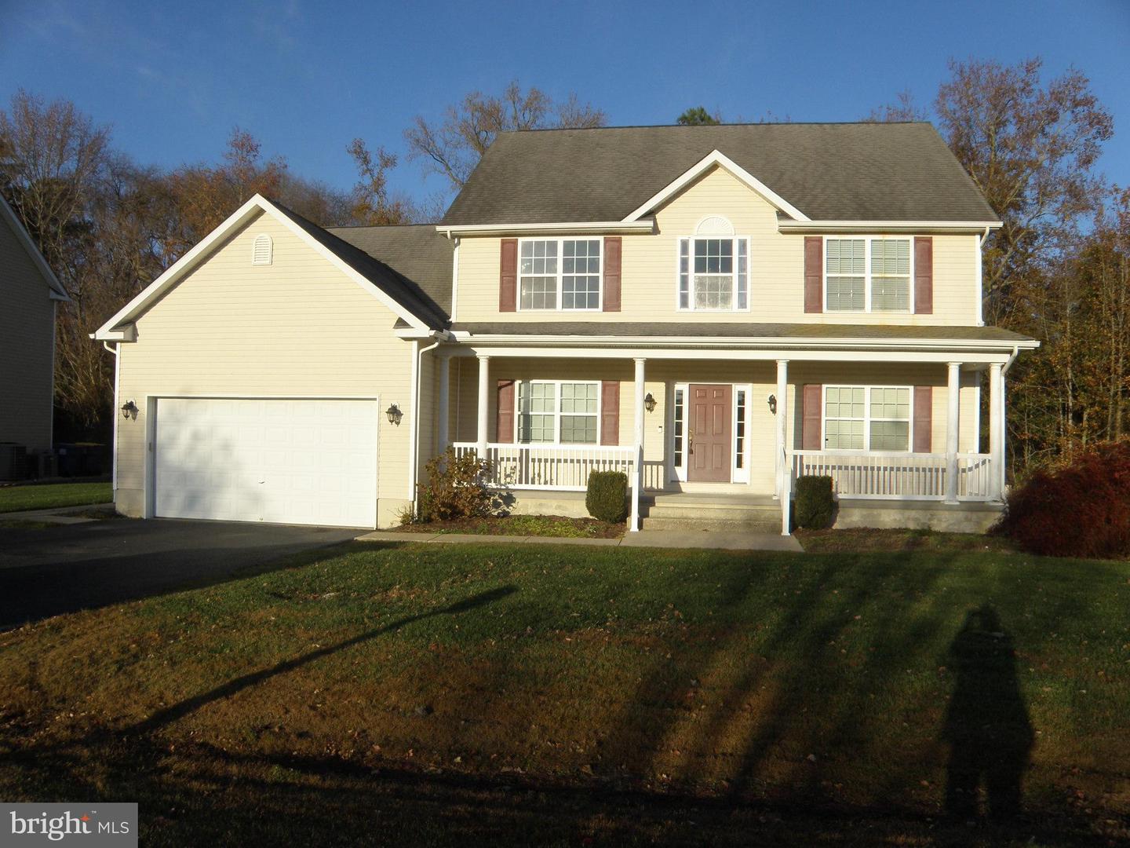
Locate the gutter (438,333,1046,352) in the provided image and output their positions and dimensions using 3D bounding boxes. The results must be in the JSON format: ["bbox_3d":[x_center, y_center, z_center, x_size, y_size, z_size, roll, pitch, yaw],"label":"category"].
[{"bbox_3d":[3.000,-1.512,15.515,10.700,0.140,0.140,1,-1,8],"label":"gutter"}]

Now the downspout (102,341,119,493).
[{"bbox_3d":[-8.840,-0.138,16.550,0.290,2.980,0.120,1,-1,8],"label":"downspout"}]

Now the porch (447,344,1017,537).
[{"bbox_3d":[2.833,0.222,16.349,10.650,3.450,2.200,1,-1,8],"label":"porch"}]

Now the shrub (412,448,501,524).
[{"bbox_3d":[-1.933,1.120,15.824,1.500,1.350,1.300,1,-1,8],"label":"shrub"}]

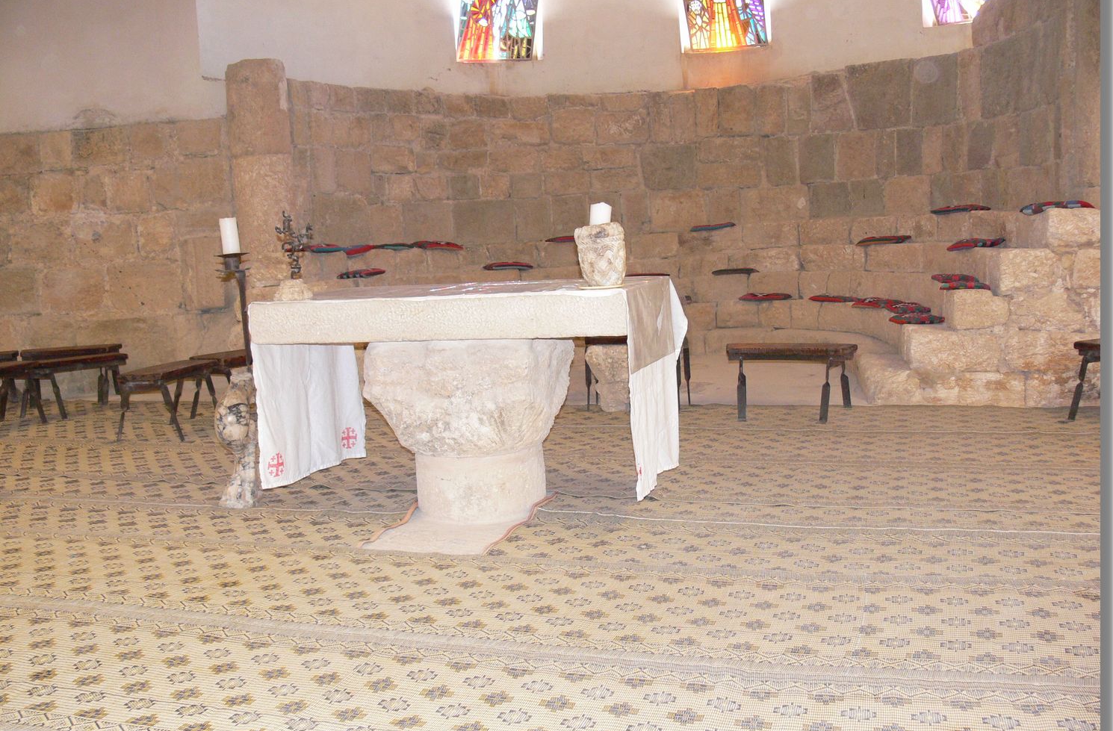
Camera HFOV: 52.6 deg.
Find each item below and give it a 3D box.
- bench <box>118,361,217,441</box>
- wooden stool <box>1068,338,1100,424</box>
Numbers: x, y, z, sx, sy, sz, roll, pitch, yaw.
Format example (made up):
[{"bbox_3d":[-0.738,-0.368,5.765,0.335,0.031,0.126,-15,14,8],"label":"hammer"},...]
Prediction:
[{"bbox_3d":[-2.523,0.222,7.416,0.440,0.450,0.740,0,9,17],"label":"bench"},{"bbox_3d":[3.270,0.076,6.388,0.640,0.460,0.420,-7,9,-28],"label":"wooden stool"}]

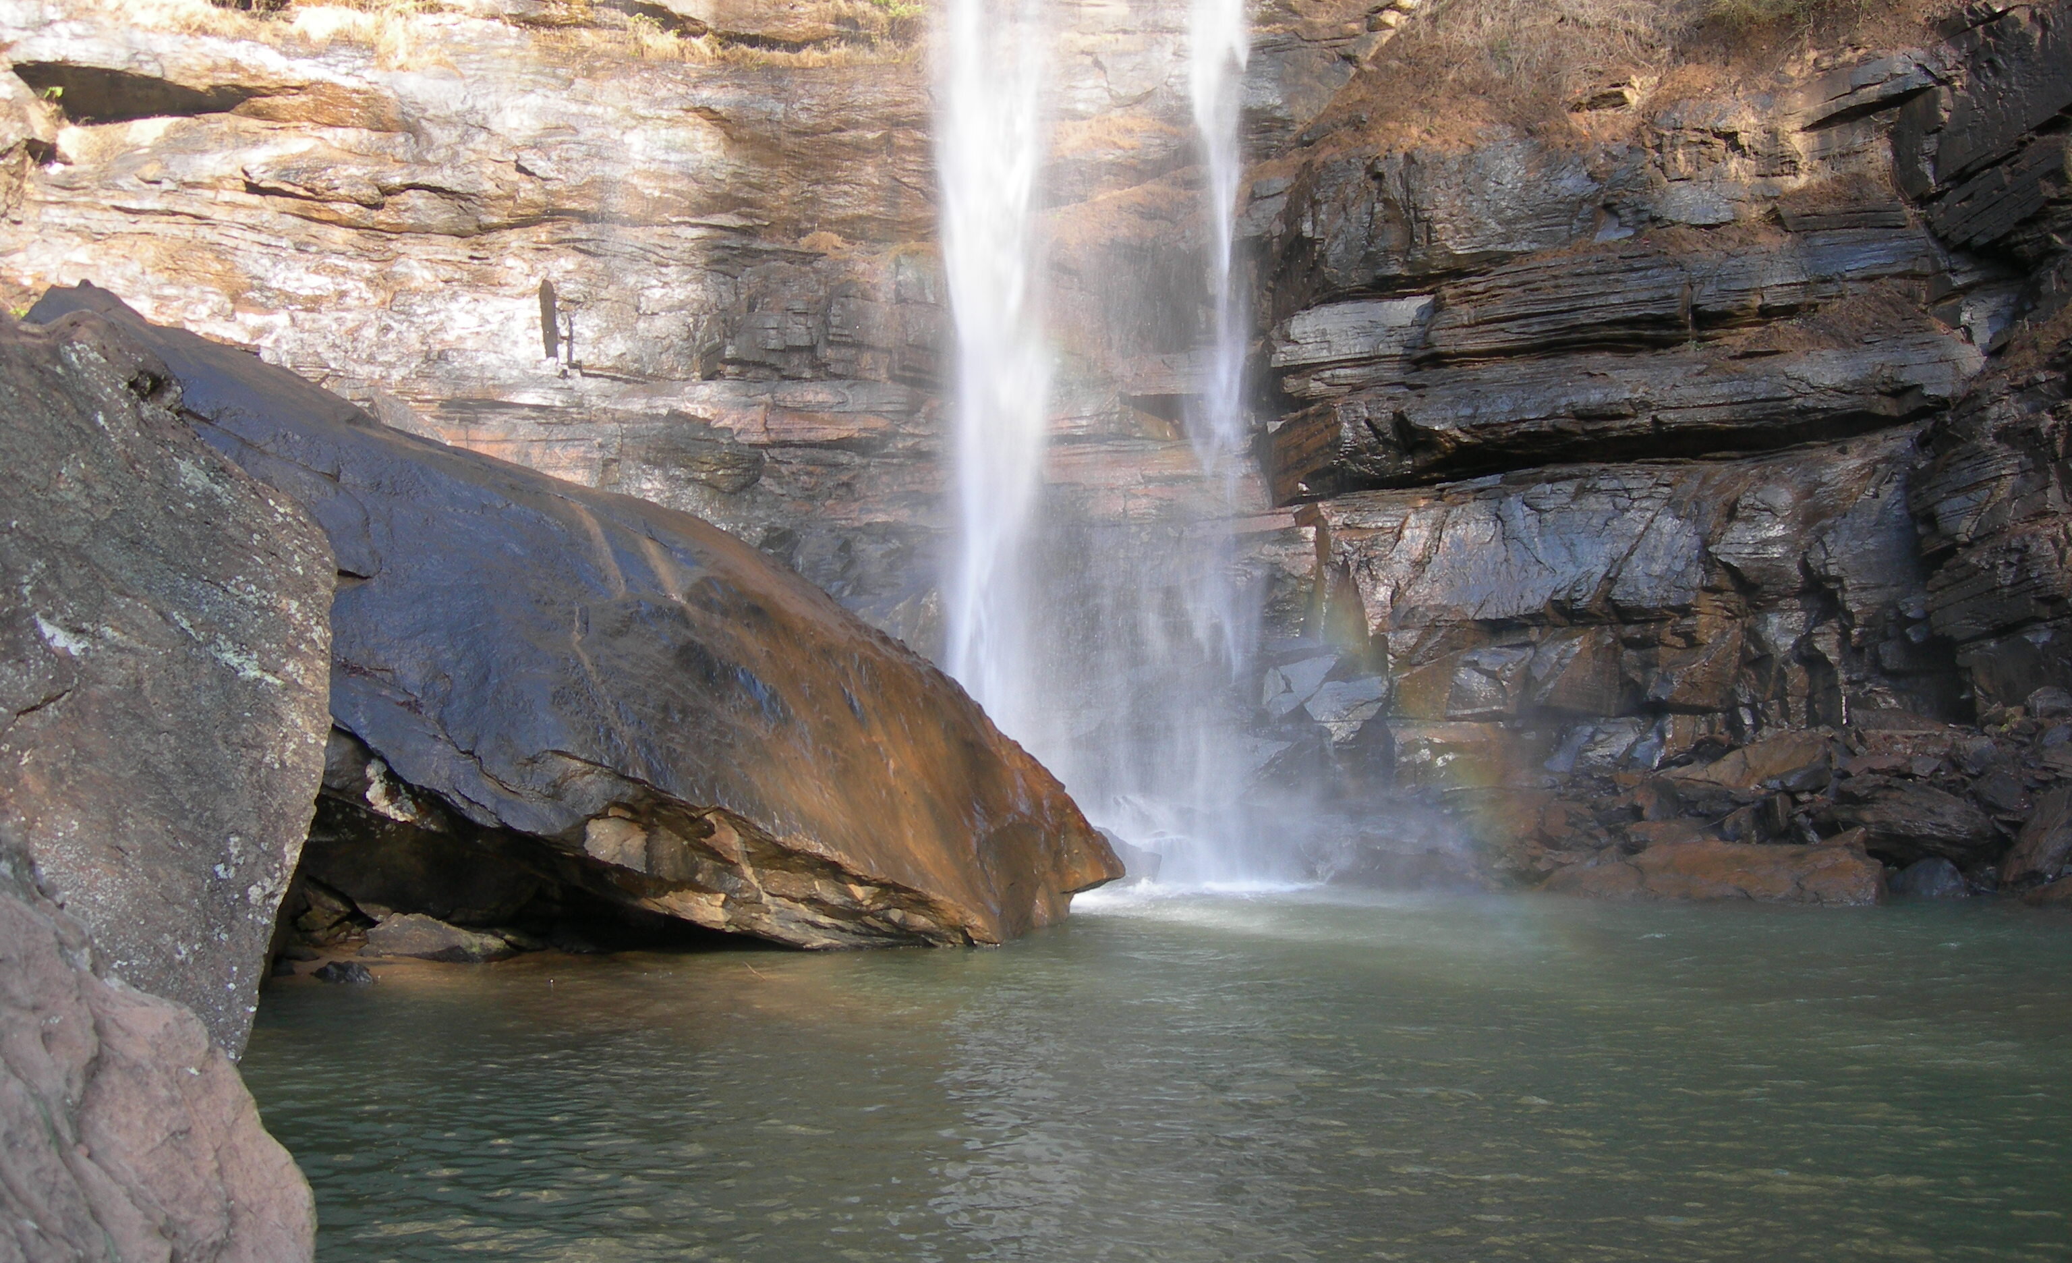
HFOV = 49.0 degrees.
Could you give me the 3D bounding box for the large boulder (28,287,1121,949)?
[{"bbox_3d":[-3.500,-0.270,17.000,7.800,4.800,4.800,0,-1,8],"label":"large boulder"}]

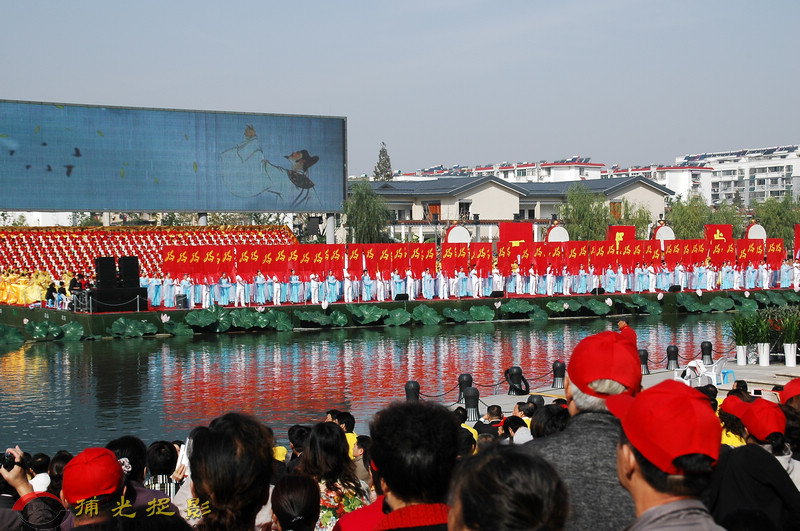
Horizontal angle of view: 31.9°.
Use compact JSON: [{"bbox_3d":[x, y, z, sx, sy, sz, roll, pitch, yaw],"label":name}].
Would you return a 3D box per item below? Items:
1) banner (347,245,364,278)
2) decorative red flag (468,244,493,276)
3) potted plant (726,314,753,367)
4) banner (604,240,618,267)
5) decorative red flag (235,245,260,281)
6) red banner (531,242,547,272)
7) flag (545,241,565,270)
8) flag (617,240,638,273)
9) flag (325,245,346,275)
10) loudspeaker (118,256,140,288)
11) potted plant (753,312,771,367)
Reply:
[{"bbox_3d":[-2.276,-0.179,71.500,0.960,1.790,0.150,-1,2,-23],"label":"banner"},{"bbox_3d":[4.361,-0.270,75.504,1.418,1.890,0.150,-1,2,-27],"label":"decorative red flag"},{"bbox_3d":[11.761,2.624,48.500,0.850,1.728,0.800,0,2,0],"label":"potted plant"},{"bbox_3d":[12.027,-0.569,79.500,0.910,1.710,0.150,-1,2,-23],"label":"banner"},{"bbox_3d":[-7.477,-0.123,69.000,1.200,1.830,0.150,-1,2,-23],"label":"decorative red flag"},{"bbox_3d":[7.752,-0.421,78.252,1.006,1.799,0.100,-1,2,-27],"label":"red banner"},{"bbox_3d":[8.565,-0.443,77.500,1.230,1.660,0.150,-1,2,-23],"label":"flag"},{"bbox_3d":[13.019,-0.515,80.000,1.440,1.830,0.150,-1,2,-23],"label":"flag"},{"bbox_3d":[-3.325,-0.226,72.057,1.181,1.722,0.100,-1,2,-27],"label":"flag"},{"bbox_3d":[-12.334,0.333,63.700,0.750,1.430,0.600,-1,2,-31],"label":"loudspeaker"},{"bbox_3d":[11.843,2.424,45.800,0.640,1.770,0.640,-1,2,-23],"label":"potted plant"}]

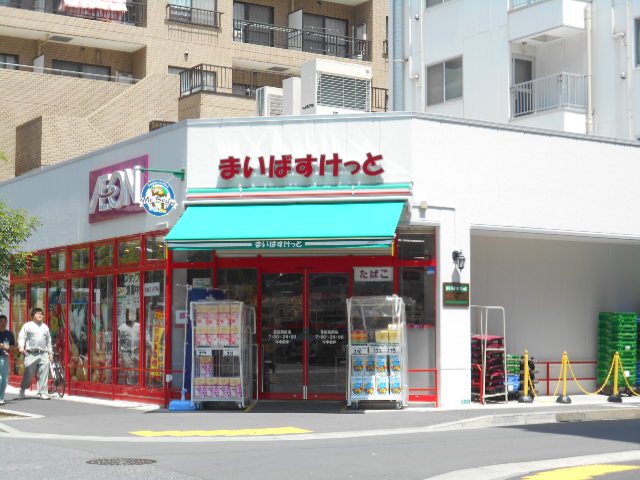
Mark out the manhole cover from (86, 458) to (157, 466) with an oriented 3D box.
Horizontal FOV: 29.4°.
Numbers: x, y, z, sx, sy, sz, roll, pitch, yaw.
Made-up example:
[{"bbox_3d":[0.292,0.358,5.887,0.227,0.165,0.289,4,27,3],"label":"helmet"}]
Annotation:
[{"bbox_3d":[-1.868,2.120,11.514,0.670,0.040,0.670,0,-4,0],"label":"manhole cover"}]

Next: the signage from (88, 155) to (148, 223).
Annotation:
[{"bbox_3d":[-3.569,-0.875,21.675,0.180,0.968,2.576,3,-5,-33],"label":"signage"}]

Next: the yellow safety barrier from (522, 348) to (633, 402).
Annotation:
[{"bbox_3d":[4.383,2.252,20.485,2.265,0.880,0.260,1,-5,-20],"label":"yellow safety barrier"}]

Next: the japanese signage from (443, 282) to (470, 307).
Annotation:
[{"bbox_3d":[2.152,0.868,19.286,0.542,0.363,0.040,3,-5,-34],"label":"japanese signage"}]

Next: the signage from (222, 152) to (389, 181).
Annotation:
[{"bbox_3d":[-0.300,-1.152,19.200,2.656,0.400,0.140,-1,-4,11],"label":"signage"}]

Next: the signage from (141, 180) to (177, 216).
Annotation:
[{"bbox_3d":[-2.574,-0.671,19.488,0.631,0.602,0.070,3,-5,-33],"label":"signage"}]

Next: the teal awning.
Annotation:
[{"bbox_3d":[-0.525,-0.229,18.751,3.598,0.840,1.047,-1,-4,11],"label":"teal awning"}]

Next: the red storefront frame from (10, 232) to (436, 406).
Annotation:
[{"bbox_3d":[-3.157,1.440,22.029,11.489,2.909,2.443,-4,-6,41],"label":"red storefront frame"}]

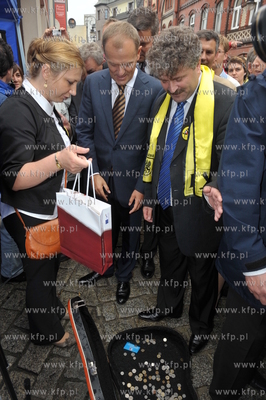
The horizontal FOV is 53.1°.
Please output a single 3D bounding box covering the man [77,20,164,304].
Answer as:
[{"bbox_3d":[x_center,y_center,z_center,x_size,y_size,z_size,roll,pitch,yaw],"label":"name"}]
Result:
[{"bbox_3d":[-0.107,-0.091,1.723,0.570,1.770,0.460,4,22,6],"label":"man"}]

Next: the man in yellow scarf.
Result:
[{"bbox_3d":[0.289,0.040,1.478,0.580,1.740,0.520,17,26,32],"label":"man in yellow scarf"}]

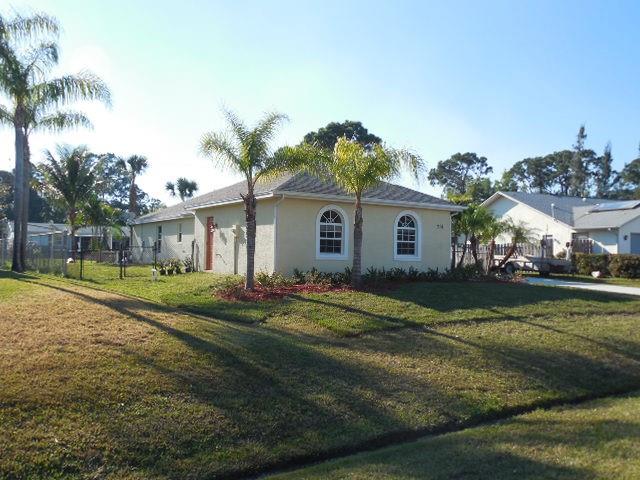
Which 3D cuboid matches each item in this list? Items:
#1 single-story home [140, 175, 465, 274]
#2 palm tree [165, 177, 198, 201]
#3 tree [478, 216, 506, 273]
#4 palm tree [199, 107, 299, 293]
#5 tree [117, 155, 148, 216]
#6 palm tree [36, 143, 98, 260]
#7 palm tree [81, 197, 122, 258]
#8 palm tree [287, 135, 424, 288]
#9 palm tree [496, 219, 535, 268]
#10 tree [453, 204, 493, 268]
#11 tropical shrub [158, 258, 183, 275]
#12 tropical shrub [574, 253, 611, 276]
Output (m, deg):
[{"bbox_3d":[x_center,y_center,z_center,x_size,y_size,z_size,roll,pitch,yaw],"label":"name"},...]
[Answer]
[{"bbox_3d":[-3.235,-0.808,28.596,8.900,4.530,19.900,2,-2,-33],"label":"single-story home"},{"bbox_3d":[-12.083,-1.745,50.000,2.966,7.590,2.900,1,-2,0],"label":"palm tree"},{"bbox_3d":[7.164,0.208,23.800,1.329,2.367,1.400,1,-2,0],"label":"tree"},{"bbox_3d":[-1.870,-1.074,15.200,2.599,4.827,2.900,1,-2,0],"label":"palm tree"},{"bbox_3d":[-16.031,-2.693,49.000,2.736,9.234,2.800,1,-2,0],"label":"tree"},{"bbox_3d":[-18.431,-2.785,42.000,4.690,8.428,4.700,1,-2,0],"label":"palm tree"},{"bbox_3d":[-16.394,-0.975,43.000,3.151,4.877,3.100,1,-2,0],"label":"palm tree"},{"bbox_3d":[1.023,-0.816,17.000,4.153,4.509,3.600,1,-2,0],"label":"palm tree"},{"bbox_3d":[8.297,0.190,24.200,1.689,2.196,1.650,1,-2,0],"label":"palm tree"},{"bbox_3d":[6.652,-0.109,25.000,1.745,2.879,1.800,1,-2,0],"label":"tree"},{"bbox_3d":[-6.000,1.084,23.000,0.963,0.682,0.750,1,-2,0],"label":"tropical shrub"},{"bbox_3d":[13.314,1.221,28.000,1.759,1.221,1.400,1,-2,0],"label":"tropical shrub"}]

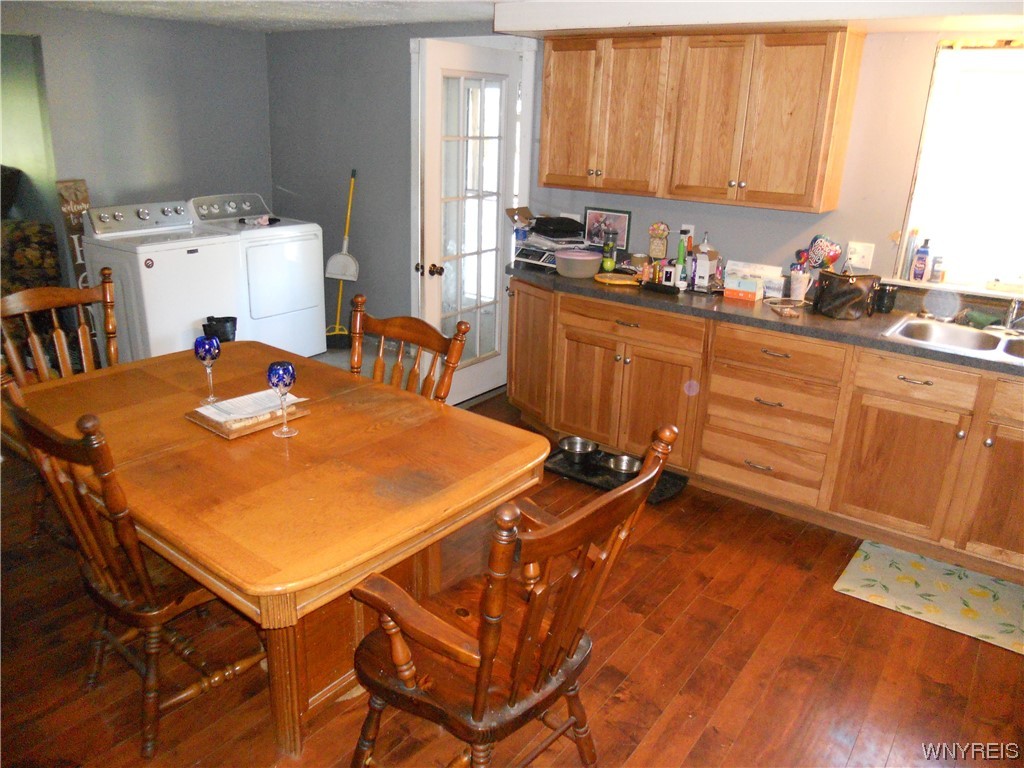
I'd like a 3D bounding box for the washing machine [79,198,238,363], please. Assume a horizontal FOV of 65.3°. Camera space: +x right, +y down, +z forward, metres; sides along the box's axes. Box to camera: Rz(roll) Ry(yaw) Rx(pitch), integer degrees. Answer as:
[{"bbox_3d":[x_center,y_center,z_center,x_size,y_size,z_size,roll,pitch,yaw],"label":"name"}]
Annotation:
[{"bbox_3d":[-2.261,-0.582,5.234,0.690,1.095,0.700,14,22,33],"label":"washing machine"}]

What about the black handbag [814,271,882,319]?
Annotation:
[{"bbox_3d":[1.541,-0.416,3.686,0.255,0.195,0.165,12,21,26],"label":"black handbag"}]

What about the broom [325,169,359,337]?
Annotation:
[{"bbox_3d":[-1.236,-0.887,5.828,0.220,1.370,0.110,25,25,29],"label":"broom"}]

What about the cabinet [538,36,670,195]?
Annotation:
[{"bbox_3d":[0.550,-1.406,4.206,0.752,0.762,0.330,14,22,33],"label":"cabinet"}]

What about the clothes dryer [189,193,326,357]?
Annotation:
[{"bbox_3d":[-1.870,-0.764,5.817,0.710,1.100,0.725,14,22,33],"label":"clothes dryer"}]

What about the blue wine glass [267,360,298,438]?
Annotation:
[{"bbox_3d":[-0.705,0.044,2.456,0.086,0.228,0.086,2,18,-1],"label":"blue wine glass"}]

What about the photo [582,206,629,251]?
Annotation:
[{"bbox_3d":[0.532,-0.884,4.567,0.290,0.232,0.025,14,22,33],"label":"photo"}]

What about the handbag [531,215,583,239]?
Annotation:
[{"bbox_3d":[0.266,-0.895,4.556,0.300,0.100,0.200,14,22,33],"label":"handbag"}]

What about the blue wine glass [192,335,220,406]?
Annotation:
[{"bbox_3d":[-1.033,-0.050,2.705,0.086,0.228,0.086,14,22,33],"label":"blue wine glass"}]

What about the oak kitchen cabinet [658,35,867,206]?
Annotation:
[{"bbox_3d":[1.170,-1.247,3.794,0.770,0.762,0.330,14,22,33],"label":"oak kitchen cabinet"}]

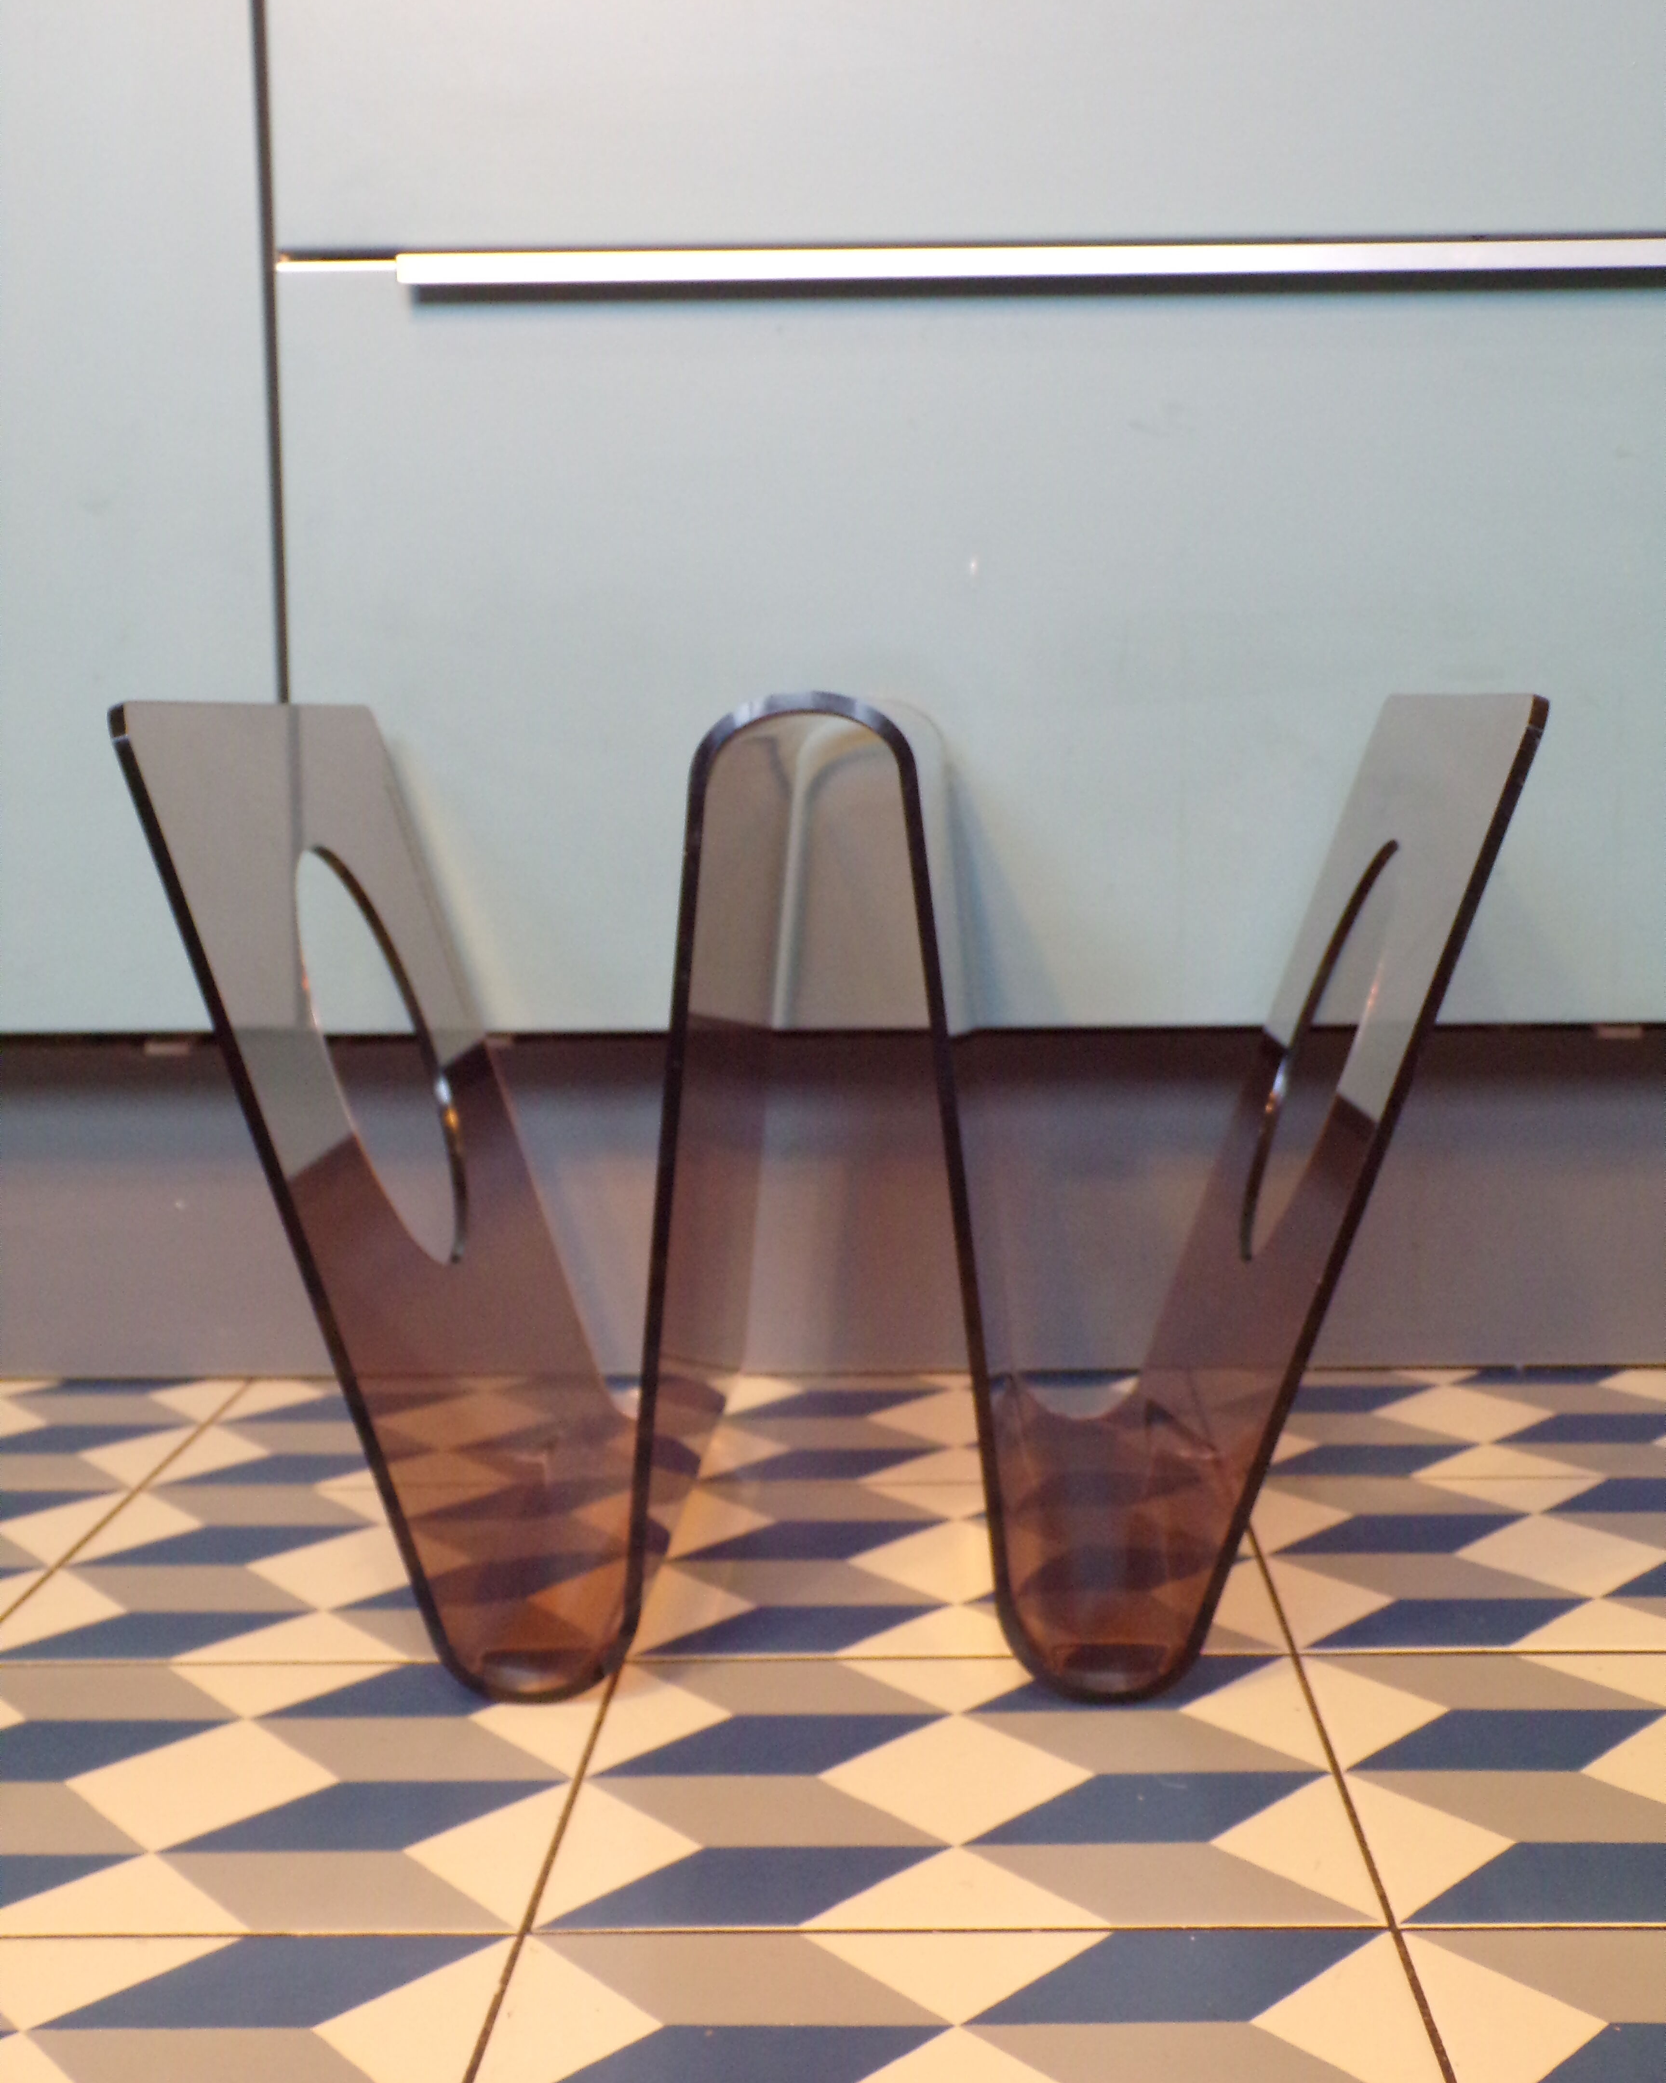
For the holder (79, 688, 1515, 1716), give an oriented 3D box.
[{"bbox_3d":[0.007,0.030,0.904,0.398,0.286,0.302,0,7,4],"label":"holder"}]

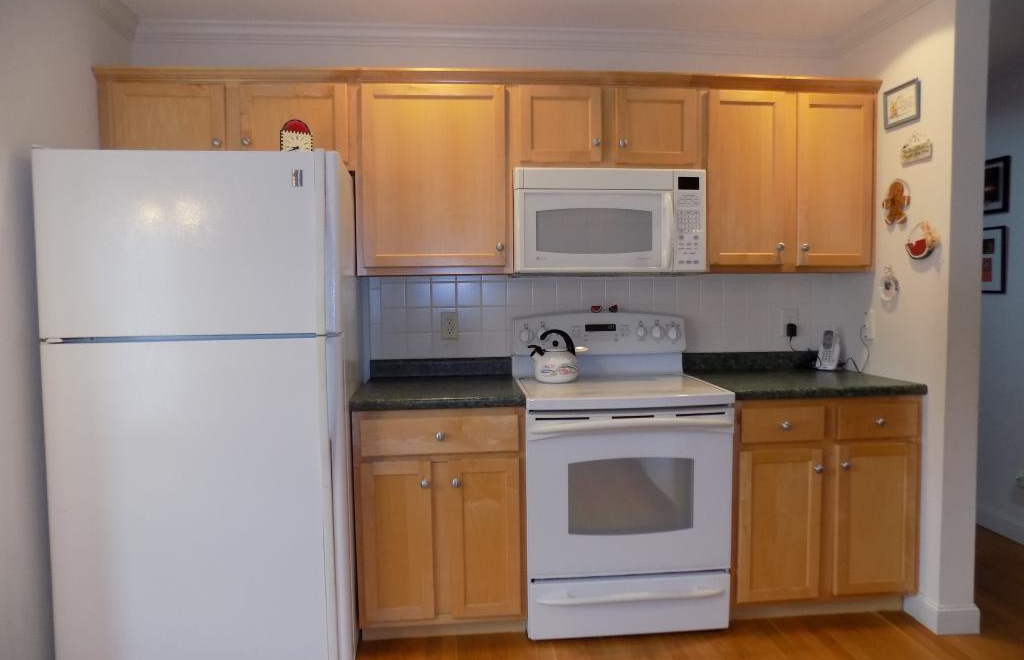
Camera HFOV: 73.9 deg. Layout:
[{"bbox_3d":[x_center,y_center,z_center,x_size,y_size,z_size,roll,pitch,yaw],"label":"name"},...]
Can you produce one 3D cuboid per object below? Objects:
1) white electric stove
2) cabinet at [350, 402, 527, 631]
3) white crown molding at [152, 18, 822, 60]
[{"bbox_3d":[0.406,0.531,2.767,0.757,1.204,0.665,-1,3,-6],"label":"white electric stove"},{"bbox_3d":[-0.275,0.656,2.721,0.608,0.775,0.630,-1,2,-5],"label":"cabinet"},{"bbox_3d":[-0.043,-1.253,2.943,3.108,0.075,0.075,-1,2,-5],"label":"white crown molding"}]

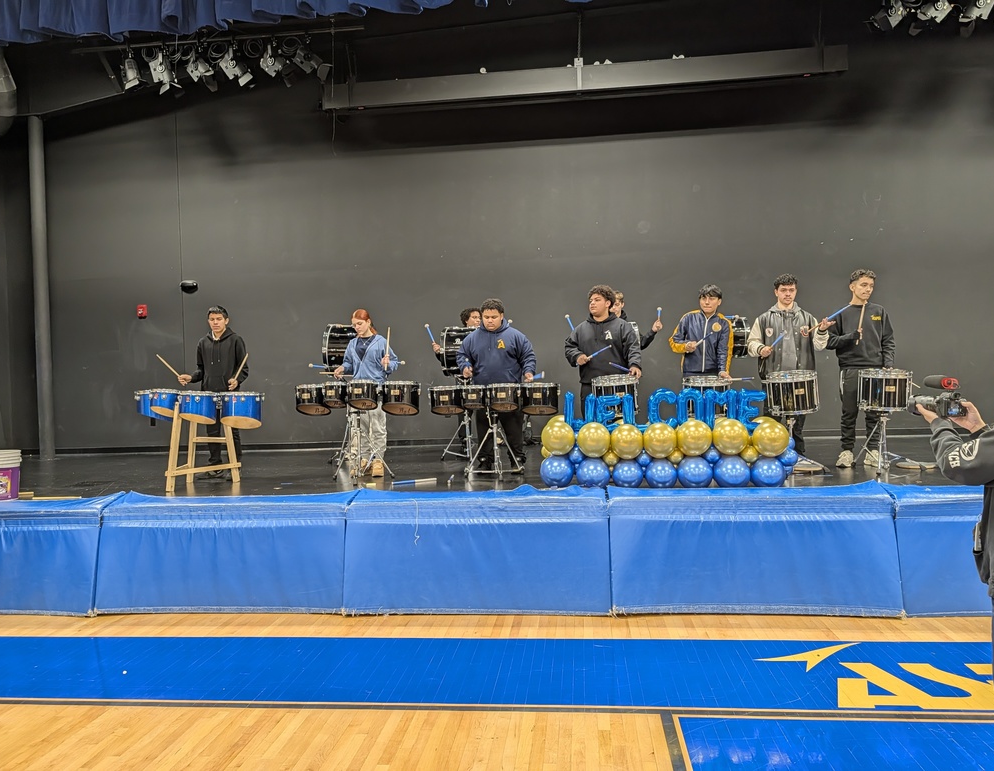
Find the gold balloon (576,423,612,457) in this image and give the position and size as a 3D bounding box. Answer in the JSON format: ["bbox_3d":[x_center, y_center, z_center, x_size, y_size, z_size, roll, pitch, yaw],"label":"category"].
[{"bbox_3d":[0.729,0.413,5.340,0.250,0.262,0.260,-2,0,6],"label":"gold balloon"}]

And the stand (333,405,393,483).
[{"bbox_3d":[-1.205,0.509,6.300,0.550,0.690,0.470,-2,0,6],"label":"stand"}]

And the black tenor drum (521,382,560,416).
[{"bbox_3d":[0.392,0.126,6.400,0.355,0.295,0.355,-2,0,12],"label":"black tenor drum"}]

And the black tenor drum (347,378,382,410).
[{"bbox_3d":[-1.149,0.082,6.120,0.285,0.255,0.285,-2,0,12],"label":"black tenor drum"}]

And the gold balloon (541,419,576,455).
[{"bbox_3d":[0.452,0.386,5.230,0.246,0.250,0.246,-2,0,7],"label":"gold balloon"}]

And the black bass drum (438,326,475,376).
[{"bbox_3d":[-0.370,-0.349,7.300,0.420,0.490,0.490,-2,0,7],"label":"black bass drum"}]

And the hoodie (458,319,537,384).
[{"bbox_3d":[-0.014,-0.301,6.680,0.750,0.660,0.420,-2,1,5],"label":"hoodie"}]

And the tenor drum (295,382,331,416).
[{"bbox_3d":[-1.631,0.129,6.320,0.325,0.280,0.325,-2,0,12],"label":"tenor drum"}]

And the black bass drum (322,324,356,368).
[{"bbox_3d":[-1.620,-0.378,7.750,0.400,0.580,0.580,-2,0,0],"label":"black bass drum"}]

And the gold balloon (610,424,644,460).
[{"bbox_3d":[0.938,0.409,5.130,0.235,0.250,0.240,-2,0,7],"label":"gold balloon"}]

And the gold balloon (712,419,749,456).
[{"bbox_3d":[1.725,0.391,5.240,0.255,0.265,0.255,-2,1,7],"label":"gold balloon"}]

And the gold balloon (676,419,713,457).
[{"bbox_3d":[1.468,0.387,5.260,0.250,0.270,0.260,-2,0,6],"label":"gold balloon"}]

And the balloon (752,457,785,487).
[{"bbox_3d":[1.883,0.612,4.930,0.242,0.235,0.242,-2,0,7],"label":"balloon"}]

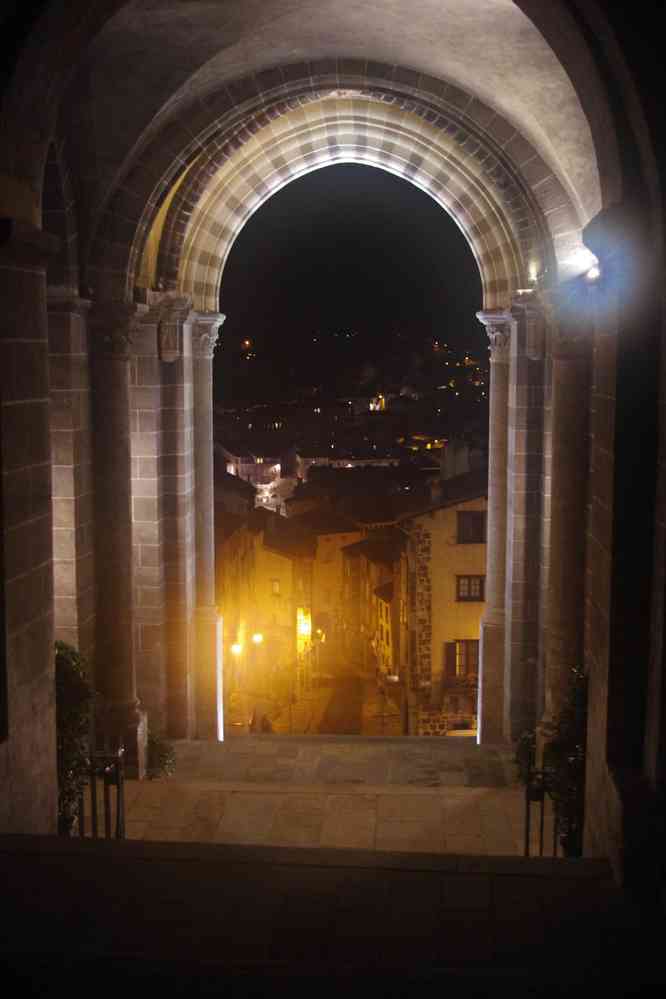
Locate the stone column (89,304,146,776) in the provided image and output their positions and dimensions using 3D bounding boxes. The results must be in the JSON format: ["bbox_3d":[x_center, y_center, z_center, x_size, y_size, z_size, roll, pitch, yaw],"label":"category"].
[{"bbox_3d":[-3.412,0.630,18.443,0.795,7.440,0.795,1,7,6],"label":"stone column"}]

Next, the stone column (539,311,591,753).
[{"bbox_3d":[3.521,0.670,17.779,0.757,7.343,0.776,1,7,6],"label":"stone column"}]

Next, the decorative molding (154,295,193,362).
[{"bbox_3d":[-2.703,-2.862,19.581,0.601,1.115,0.485,1,7,6],"label":"decorative molding"}]

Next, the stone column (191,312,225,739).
[{"bbox_3d":[-2.124,0.496,20.061,0.524,7.333,0.533,1,7,6],"label":"stone column"}]

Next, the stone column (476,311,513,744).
[{"bbox_3d":[2.672,0.537,19.569,0.543,7.285,0.543,1,7,6],"label":"stone column"}]

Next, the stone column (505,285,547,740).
[{"bbox_3d":[3.212,0.415,19.499,0.601,7.547,0.630,1,7,6],"label":"stone column"}]

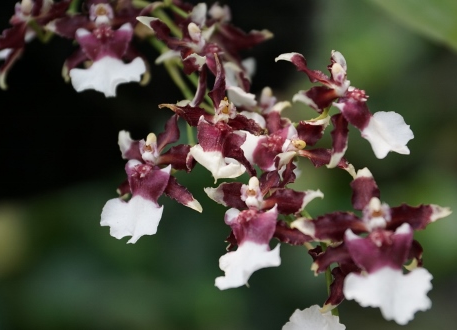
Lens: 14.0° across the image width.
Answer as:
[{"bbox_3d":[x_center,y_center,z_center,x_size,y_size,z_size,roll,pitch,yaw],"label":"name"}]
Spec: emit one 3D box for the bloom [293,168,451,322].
[{"bbox_3d":[0.039,0.022,0.500,0.042,0.041,0.020,0,0,-3],"label":"bloom"}]

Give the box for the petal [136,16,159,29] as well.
[{"bbox_3d":[-0.023,-0.040,0.525,0.007,0.003,0.005,0,0,0],"label":"petal"}]

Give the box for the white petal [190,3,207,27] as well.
[{"bbox_3d":[-0.009,-0.043,0.530,0.005,0.007,0.005,0,0,0],"label":"white petal"}]

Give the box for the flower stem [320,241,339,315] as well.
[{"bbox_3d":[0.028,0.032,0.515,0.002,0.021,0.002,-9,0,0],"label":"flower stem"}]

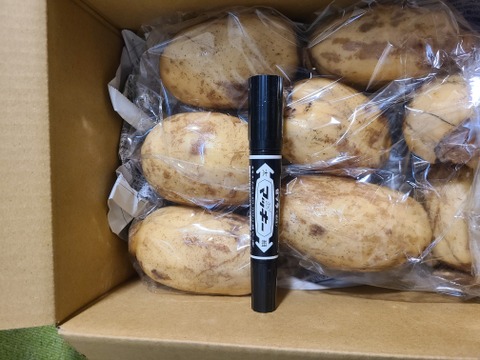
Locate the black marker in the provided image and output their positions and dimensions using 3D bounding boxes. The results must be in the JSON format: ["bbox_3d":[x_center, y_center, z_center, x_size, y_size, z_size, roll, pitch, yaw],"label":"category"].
[{"bbox_3d":[0.015,0.009,0.216,0.020,0.020,0.140,0,92,4],"label":"black marker"}]

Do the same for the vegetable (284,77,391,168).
[{"bbox_3d":[0.065,-0.041,0.257,0.086,0.060,0.062,22,95,8],"label":"vegetable"}]

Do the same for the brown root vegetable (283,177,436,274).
[{"bbox_3d":[0.080,0.032,0.255,0.114,0.062,0.064,12,93,9],"label":"brown root vegetable"}]

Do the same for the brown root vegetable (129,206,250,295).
[{"bbox_3d":[-0.028,0.051,0.259,0.104,0.060,0.061,10,93,9],"label":"brown root vegetable"}]

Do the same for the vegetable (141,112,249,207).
[{"bbox_3d":[-0.024,-0.015,0.259,0.095,0.063,0.066,7,92,9],"label":"vegetable"}]

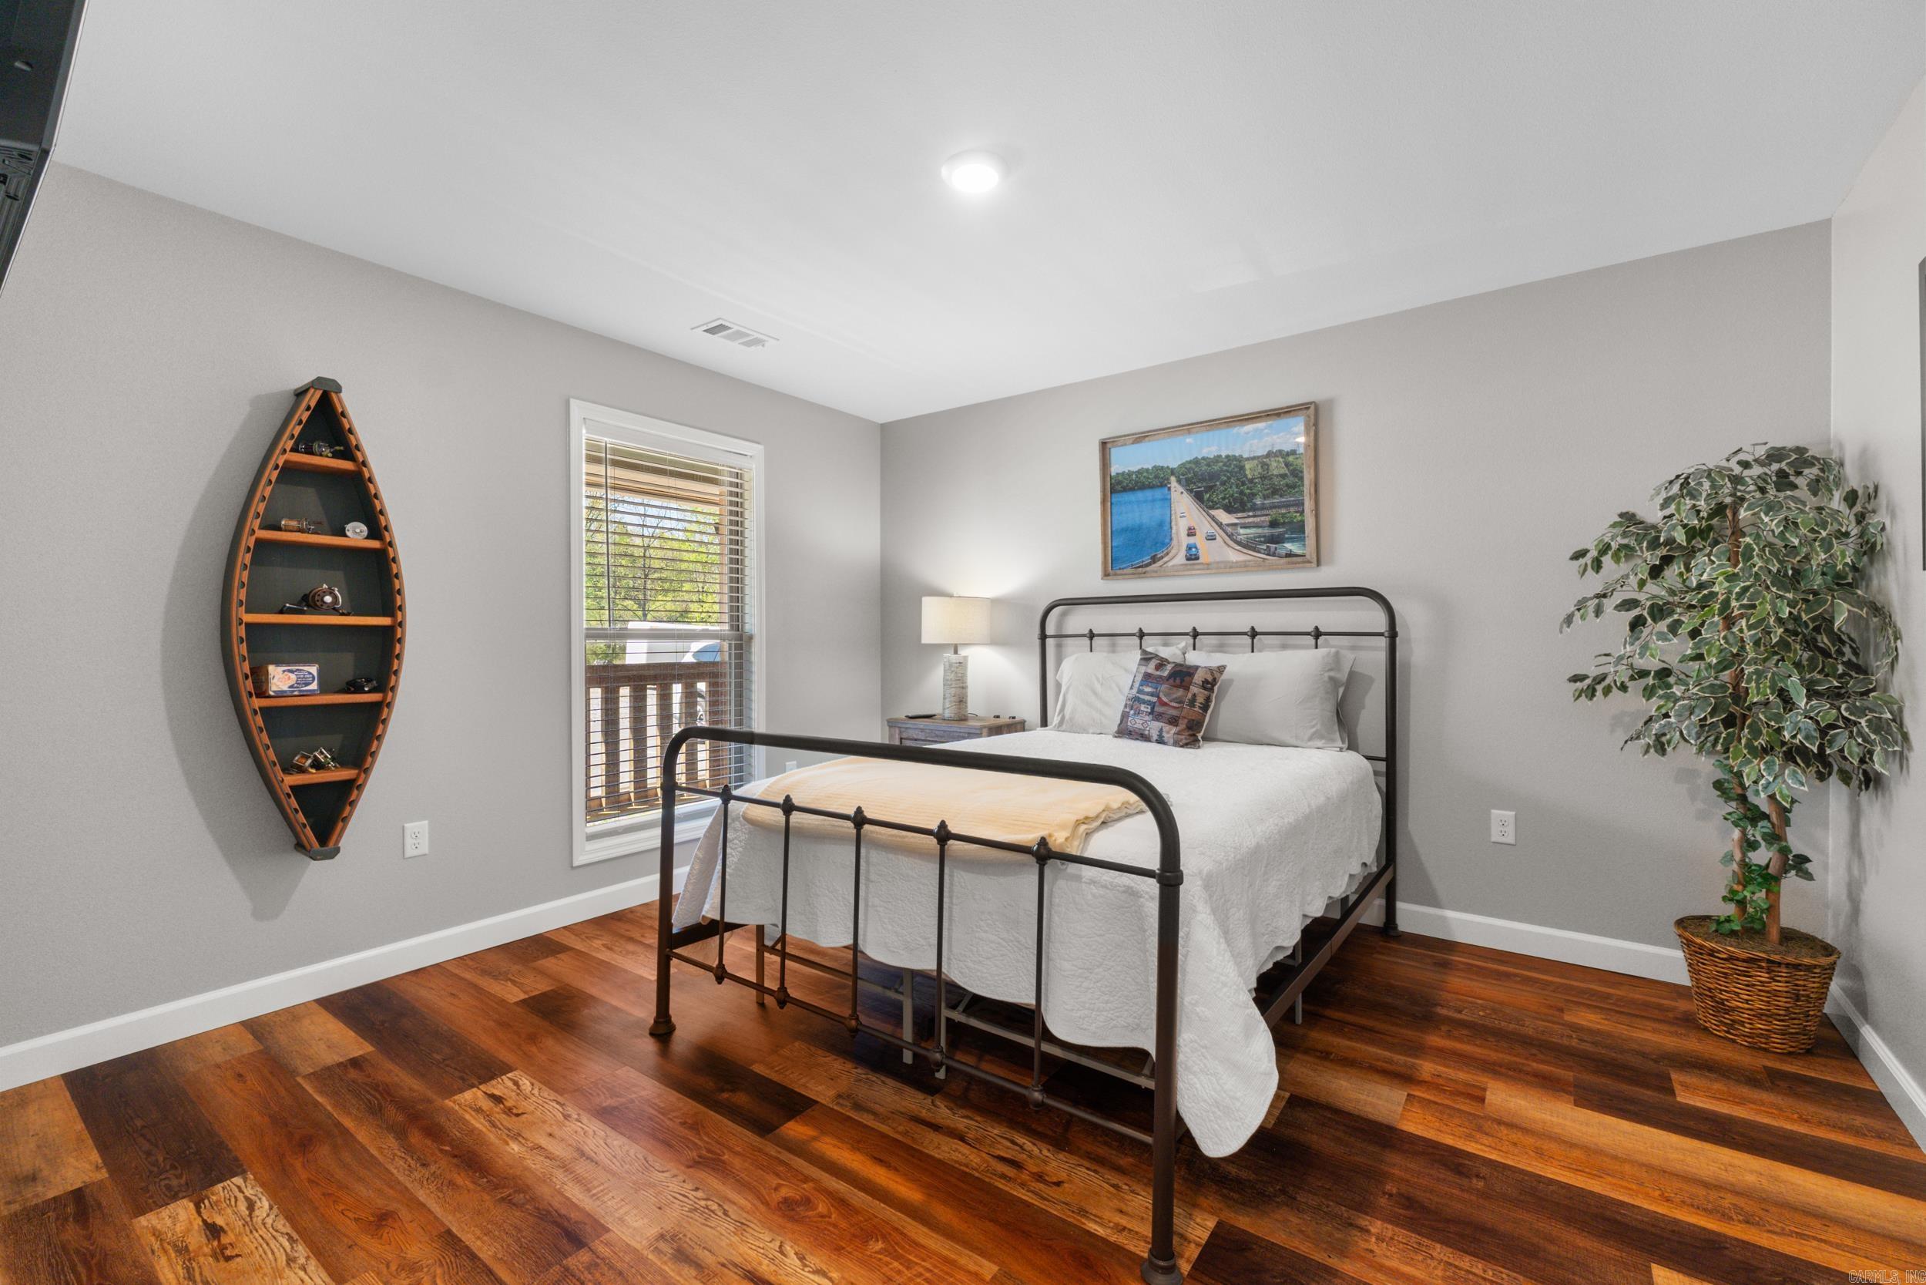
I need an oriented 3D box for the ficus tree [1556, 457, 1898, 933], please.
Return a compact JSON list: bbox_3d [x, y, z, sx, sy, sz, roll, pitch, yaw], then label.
[{"bbox_3d":[2.169,0.154,2.354,0.680,1.460,0.740,0,0,36],"label":"ficus tree"}]

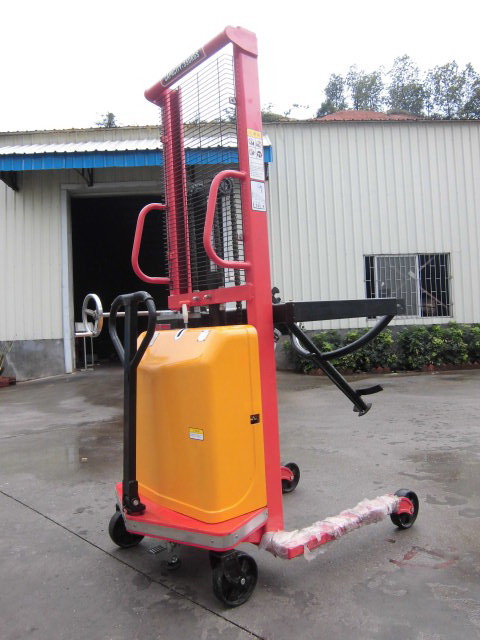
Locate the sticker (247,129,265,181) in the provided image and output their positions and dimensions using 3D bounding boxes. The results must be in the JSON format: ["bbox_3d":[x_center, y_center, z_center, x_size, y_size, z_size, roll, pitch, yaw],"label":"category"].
[{"bbox_3d":[0.067,-0.675,1.972,0.078,0.205,0.004,-1,-2,-41],"label":"sticker"}]

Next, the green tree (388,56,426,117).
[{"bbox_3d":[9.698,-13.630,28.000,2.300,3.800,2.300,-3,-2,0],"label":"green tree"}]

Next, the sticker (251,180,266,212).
[{"bbox_3d":[0.078,-0.506,1.969,0.077,0.121,0.004,-1,-2,-41],"label":"sticker"}]

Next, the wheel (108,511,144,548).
[{"bbox_3d":[-0.492,0.918,2.136,0.167,0.167,0.047,-1,-2,-41],"label":"wheel"}]

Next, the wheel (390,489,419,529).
[{"bbox_3d":[0.751,0.859,2.186,0.167,0.167,0.047,-1,-2,-41],"label":"wheel"}]

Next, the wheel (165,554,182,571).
[{"bbox_3d":[-0.258,0.949,1.882,0.067,0.067,0.030,-1,-2,-41],"label":"wheel"}]

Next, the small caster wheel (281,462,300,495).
[{"bbox_3d":[0.272,0.900,2.743,0.167,0.167,0.047,-1,-2,-41],"label":"small caster wheel"}]

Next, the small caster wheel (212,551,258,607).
[{"bbox_3d":[-0.013,0.879,1.638,0.167,0.167,0.047,-1,-2,-41],"label":"small caster wheel"}]

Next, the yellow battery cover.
[{"bbox_3d":[-0.187,0.399,2.049,0.278,0.719,0.546,-1,-2,-41],"label":"yellow battery cover"}]

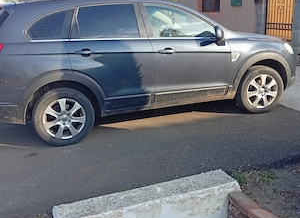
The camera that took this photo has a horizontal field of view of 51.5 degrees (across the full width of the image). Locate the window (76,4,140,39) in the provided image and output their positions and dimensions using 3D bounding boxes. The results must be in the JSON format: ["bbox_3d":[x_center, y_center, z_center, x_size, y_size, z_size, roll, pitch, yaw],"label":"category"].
[{"bbox_3d":[-0.498,-1.036,3.683,0.720,0.370,0.050,-6,-5,-14],"label":"window"}]

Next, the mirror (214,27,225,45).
[{"bbox_3d":[0.872,-0.926,3.906,0.130,0.230,0.220,-4,16,0],"label":"mirror"}]

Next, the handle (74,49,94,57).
[{"bbox_3d":[-0.737,-0.643,3.552,0.230,0.075,0.055,-4,16,-15],"label":"handle"}]

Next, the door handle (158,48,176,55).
[{"bbox_3d":[0.215,-0.702,3.813,0.230,0.065,0.055,-4,16,-15],"label":"door handle"}]

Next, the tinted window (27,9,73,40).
[{"bbox_3d":[-1.132,-0.946,3.523,0.530,0.350,0.050,-6,-5,-14],"label":"tinted window"}]

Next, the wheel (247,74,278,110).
[{"bbox_3d":[1.569,-0.269,4.434,0.480,0.480,0.180,-8,17,-14],"label":"wheel"}]

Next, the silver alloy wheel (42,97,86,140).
[{"bbox_3d":[-1.031,0.103,3.779,0.480,0.480,0.180,-8,17,-14],"label":"silver alloy wheel"}]

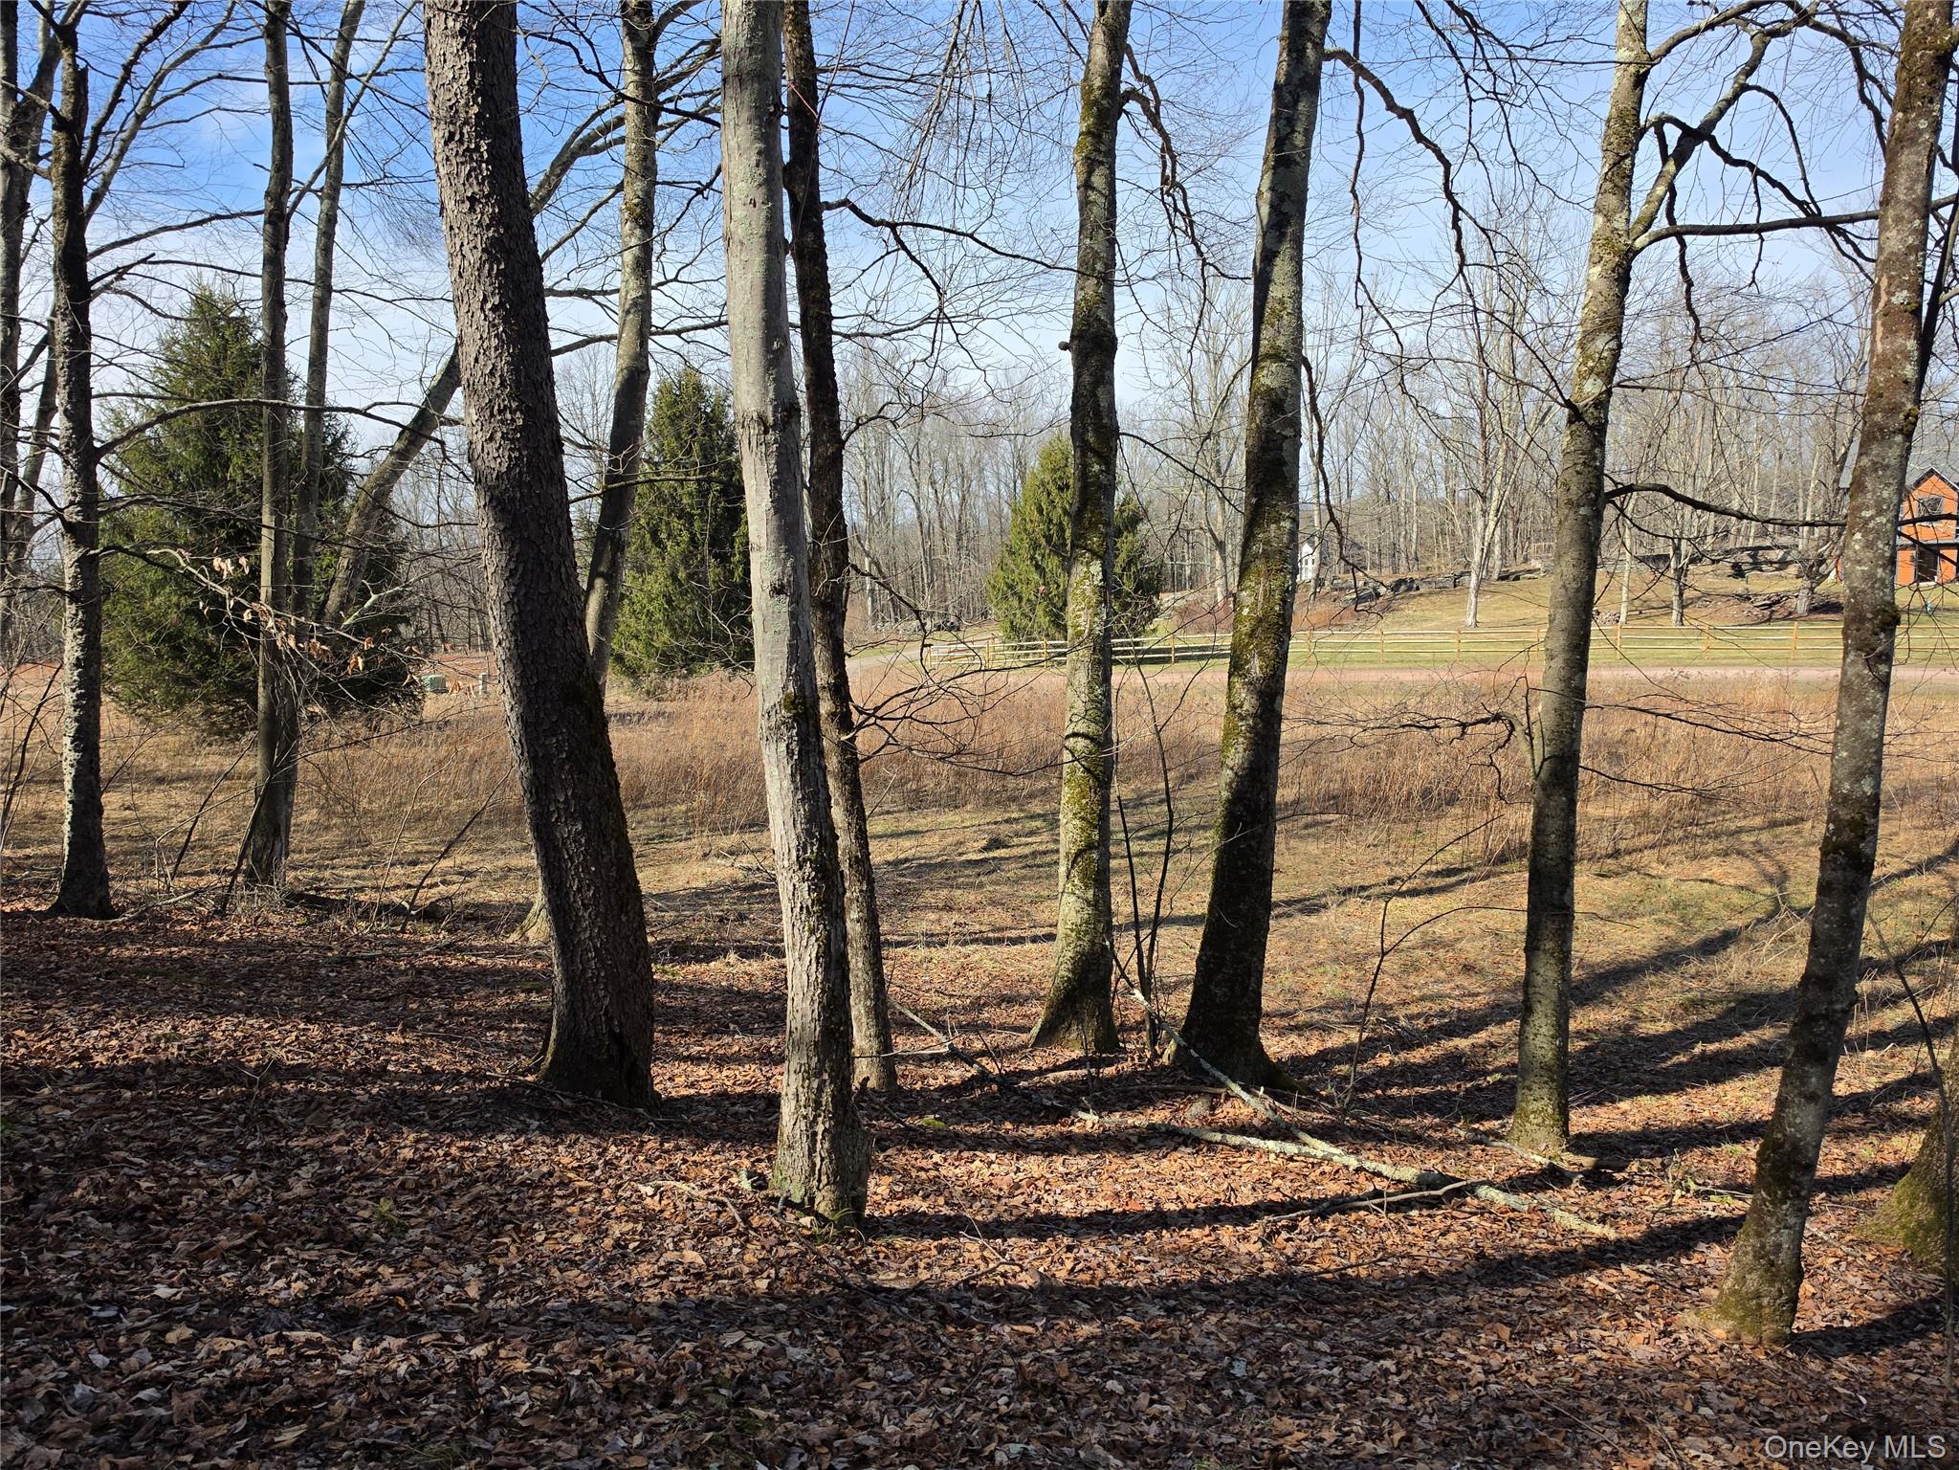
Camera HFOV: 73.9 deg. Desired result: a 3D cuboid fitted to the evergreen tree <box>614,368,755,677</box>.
[{"bbox_3d":[-9.260,-6.690,42.000,5.200,10.300,5.200,0,4,0],"label":"evergreen tree"}]

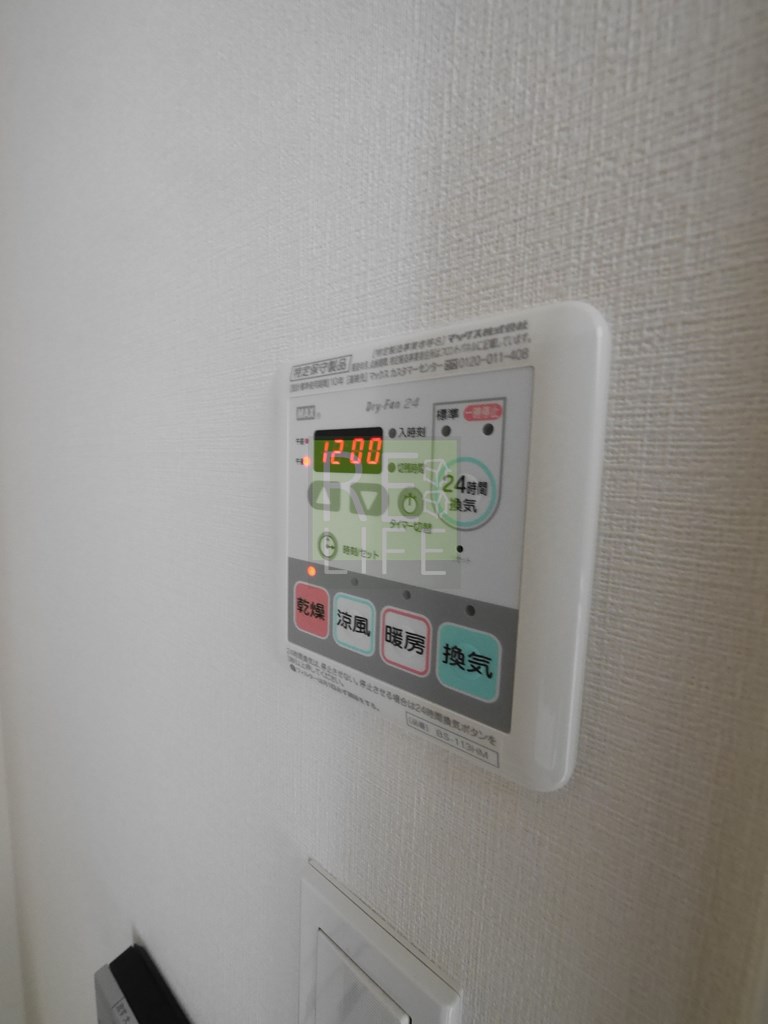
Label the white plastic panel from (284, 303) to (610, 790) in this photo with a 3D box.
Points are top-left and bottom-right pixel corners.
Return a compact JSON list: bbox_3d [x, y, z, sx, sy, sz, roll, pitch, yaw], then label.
[{"bbox_3d":[0.002,0.008,0.130,0.116,0.120,0.009,6,7,37],"label":"white plastic panel"}]

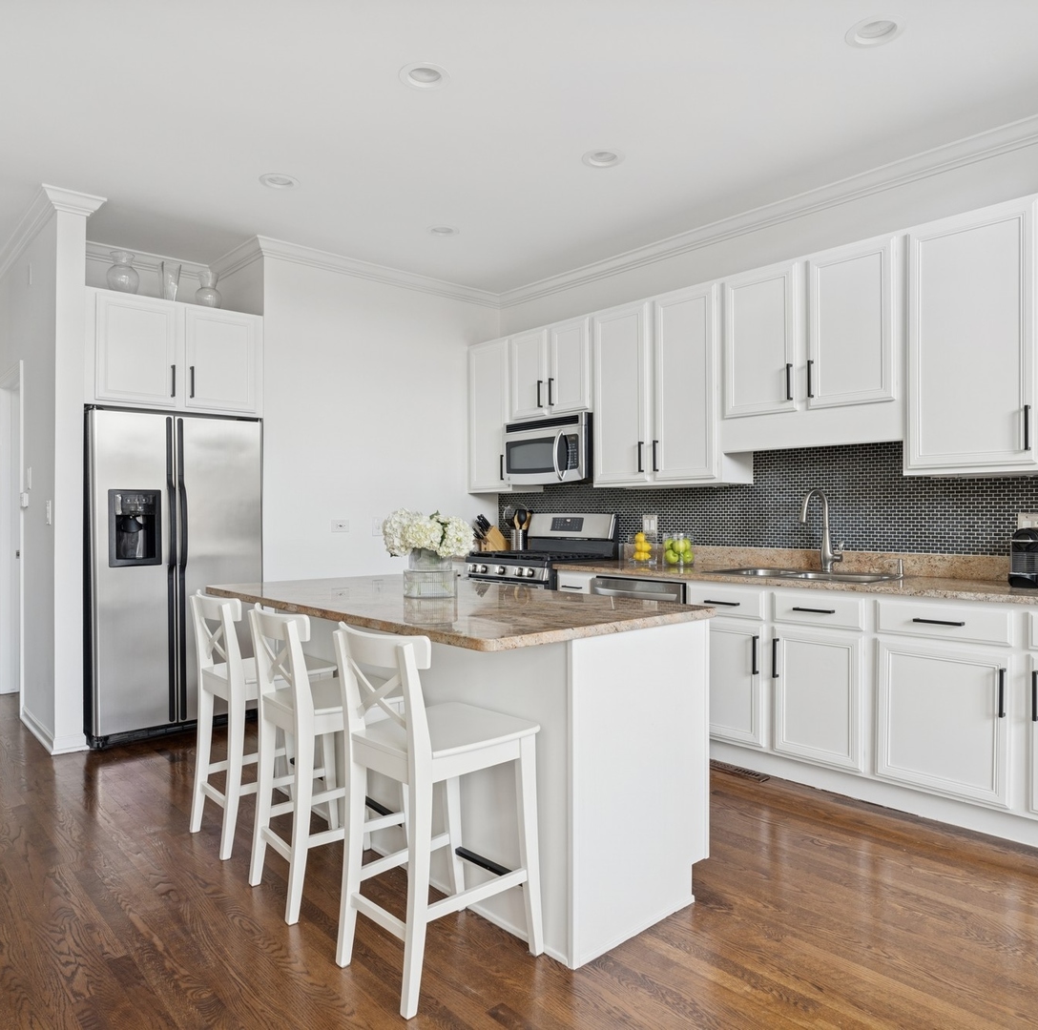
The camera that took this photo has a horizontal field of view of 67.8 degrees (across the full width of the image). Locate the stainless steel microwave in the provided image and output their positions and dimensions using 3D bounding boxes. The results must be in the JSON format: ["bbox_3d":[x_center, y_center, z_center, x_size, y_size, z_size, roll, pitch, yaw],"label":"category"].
[{"bbox_3d":[0.276,-0.409,5.059,0.410,0.406,0.757,0,0,-42],"label":"stainless steel microwave"}]

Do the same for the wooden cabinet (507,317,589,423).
[{"bbox_3d":[0.300,-0.937,5.098,0.323,0.604,0.768,0,0,-42],"label":"wooden cabinet"}]

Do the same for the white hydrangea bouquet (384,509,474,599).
[{"bbox_3d":[-0.325,0.135,2.770,0.310,0.312,0.310,0,0,0],"label":"white hydrangea bouquet"}]

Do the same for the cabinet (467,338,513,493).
[{"bbox_3d":[-0.113,-0.697,5.560,0.323,1.080,0.473,0,0,-42],"label":"cabinet"}]

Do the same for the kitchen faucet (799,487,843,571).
[{"bbox_3d":[1.449,0.083,3.700,0.285,0.415,0.110,0,0,-42],"label":"kitchen faucet"}]

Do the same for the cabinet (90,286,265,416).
[{"bbox_3d":[-2.056,-0.881,4.488,0.948,0.608,0.550,0,0,-42],"label":"cabinet"}]

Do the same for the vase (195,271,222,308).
[{"bbox_3d":[-1.849,-1.308,4.600,0.162,0.245,0.162,0,0,-42],"label":"vase"}]

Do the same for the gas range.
[{"bbox_3d":[0.149,0.603,4.962,0.700,1.205,0.765,0,0,-42],"label":"gas range"}]

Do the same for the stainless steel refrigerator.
[{"bbox_3d":[-2.047,0.322,4.435,0.885,1.767,0.780,0,0,-42],"label":"stainless steel refrigerator"}]

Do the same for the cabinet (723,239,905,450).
[{"bbox_3d":[1.470,-0.781,3.791,0.323,0.915,0.930,0,0,-42],"label":"cabinet"}]

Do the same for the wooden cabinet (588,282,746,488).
[{"bbox_3d":[0.857,-0.701,4.459,0.345,1.064,0.910,0,0,-42],"label":"wooden cabinet"}]

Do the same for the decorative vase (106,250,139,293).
[{"bbox_3d":[-2.175,-1.316,4.240,0.183,0.262,0.183,0,0,-42],"label":"decorative vase"}]

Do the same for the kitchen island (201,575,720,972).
[{"bbox_3d":[-0.333,0.750,2.846,0.940,0.909,1.885,0,0,-42],"label":"kitchen island"}]

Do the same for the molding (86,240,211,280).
[{"bbox_3d":[-2.321,-1.583,4.818,0.910,0.087,0.085,0,0,-42],"label":"molding"}]

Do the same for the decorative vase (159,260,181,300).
[{"bbox_3d":[-1.981,-1.317,4.401,0.122,0.265,0.122,0,0,-42],"label":"decorative vase"}]

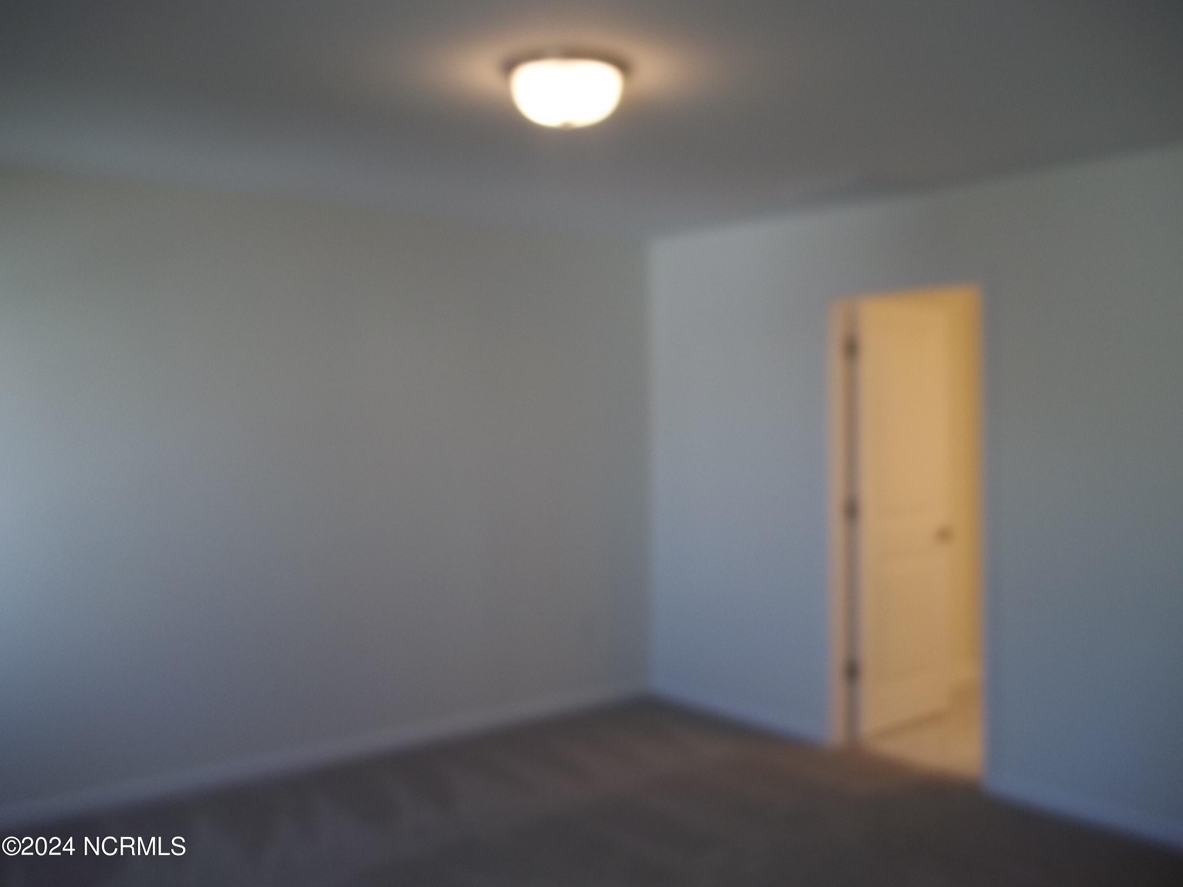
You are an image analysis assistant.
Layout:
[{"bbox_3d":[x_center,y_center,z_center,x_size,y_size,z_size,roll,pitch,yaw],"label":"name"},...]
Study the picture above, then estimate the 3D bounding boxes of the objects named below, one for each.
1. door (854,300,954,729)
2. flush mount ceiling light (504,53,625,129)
[{"bbox_3d":[1.507,0.350,5.296,0.760,2.020,0.040,-1,2,-39],"label":"door"},{"bbox_3d":[-0.066,-0.920,2.898,0.335,0.160,0.335,0,2,0],"label":"flush mount ceiling light"}]

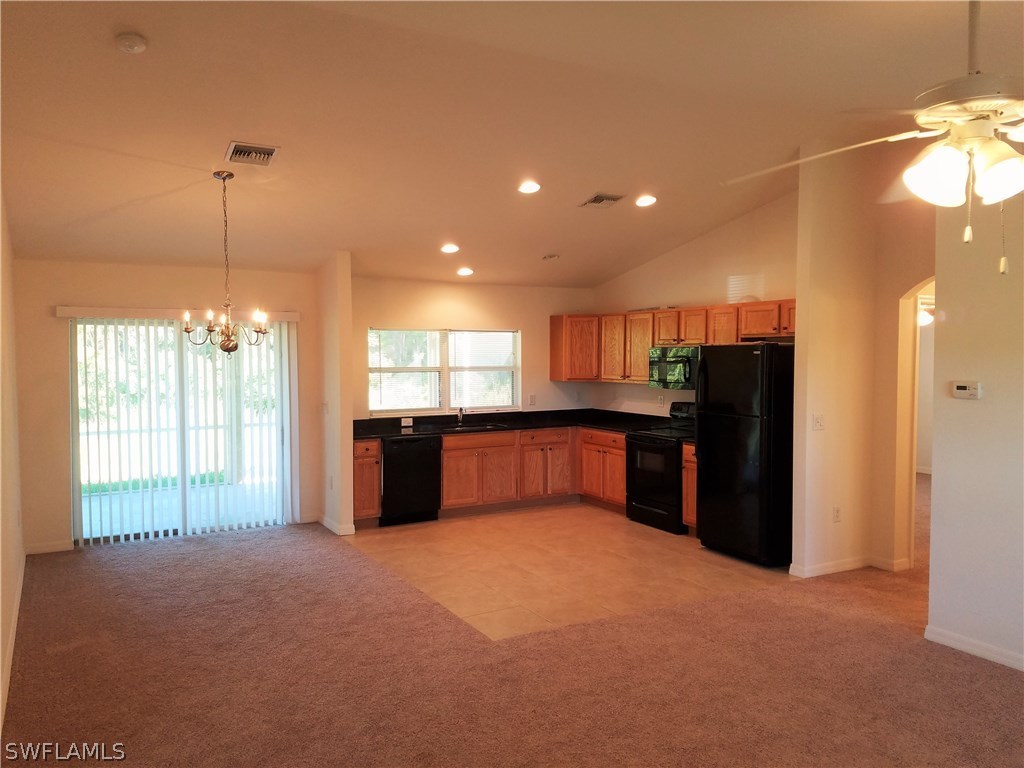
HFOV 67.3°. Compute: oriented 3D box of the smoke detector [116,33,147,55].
[{"bbox_3d":[-1.824,-1.626,3.693,0.145,0.040,0.145,-1,-9,-29],"label":"smoke detector"}]

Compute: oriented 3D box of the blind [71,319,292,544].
[{"bbox_3d":[-2.929,0.399,7.020,1.880,1.960,0.085,-2,3,-31],"label":"blind"}]

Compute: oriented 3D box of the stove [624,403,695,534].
[{"bbox_3d":[1.623,0.806,7.643,0.652,1.165,0.765,-2,3,-31],"label":"stove"}]

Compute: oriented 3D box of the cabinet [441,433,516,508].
[{"bbox_3d":[-0.458,0.885,8.302,0.902,0.776,0.620,-1,3,-29],"label":"cabinet"}]

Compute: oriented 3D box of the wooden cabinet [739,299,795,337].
[{"bbox_3d":[2.391,-0.555,6.568,0.328,0.302,0.920,-1,3,-29],"label":"wooden cabinet"}]

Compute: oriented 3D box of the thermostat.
[{"bbox_3d":[2.581,0.037,4.358,0.030,0.097,0.142,-2,3,-31],"label":"thermostat"}]

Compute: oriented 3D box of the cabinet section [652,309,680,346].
[{"bbox_3d":[1.675,-0.557,7.772,0.330,0.378,0.381,-2,3,-30],"label":"cabinet section"}]

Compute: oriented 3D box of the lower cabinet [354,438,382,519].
[{"bbox_3d":[-1.521,0.911,7.581,0.290,0.785,0.639,-2,3,-31],"label":"lower cabinet"}]

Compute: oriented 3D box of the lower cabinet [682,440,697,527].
[{"bbox_3d":[1.958,0.938,7.147,0.627,0.785,0.390,-2,3,-31],"label":"lower cabinet"}]

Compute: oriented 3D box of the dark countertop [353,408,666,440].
[{"bbox_3d":[-0.055,0.438,7.995,3.232,0.140,1.542,-1,3,-29],"label":"dark countertop"}]

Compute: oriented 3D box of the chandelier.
[{"bbox_3d":[-1.948,-0.812,5.230,0.570,1.230,0.570,-1,3,-29],"label":"chandelier"}]

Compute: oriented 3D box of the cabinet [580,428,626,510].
[{"bbox_3d":[1.224,0.877,8.386,0.620,0.776,0.897,-1,3,-29],"label":"cabinet"}]

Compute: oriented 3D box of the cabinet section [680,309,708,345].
[{"bbox_3d":[1.864,-0.544,7.441,0.330,0.378,0.382,-2,3,-30],"label":"cabinet section"}]

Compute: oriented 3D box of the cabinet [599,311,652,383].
[{"bbox_3d":[1.362,-0.392,8.389,0.325,0.748,0.845,-2,3,-31],"label":"cabinet"}]

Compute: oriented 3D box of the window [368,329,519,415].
[{"bbox_3d":[-0.707,-0.132,8.436,1.810,0.890,0.050,-2,3,-31],"label":"window"}]

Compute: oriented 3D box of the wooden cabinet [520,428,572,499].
[{"bbox_3d":[0.253,0.868,8.703,0.720,0.776,0.620,-1,3,-29],"label":"wooden cabinet"}]

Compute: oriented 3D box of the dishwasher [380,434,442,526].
[{"bbox_3d":[-1.118,0.951,7.787,0.610,0.865,0.619,-2,3,-31],"label":"dishwasher"}]

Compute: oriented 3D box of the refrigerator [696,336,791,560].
[{"bbox_3d":[2.132,0.550,6.546,0.823,1.775,0.730,-2,3,-31],"label":"refrigerator"}]

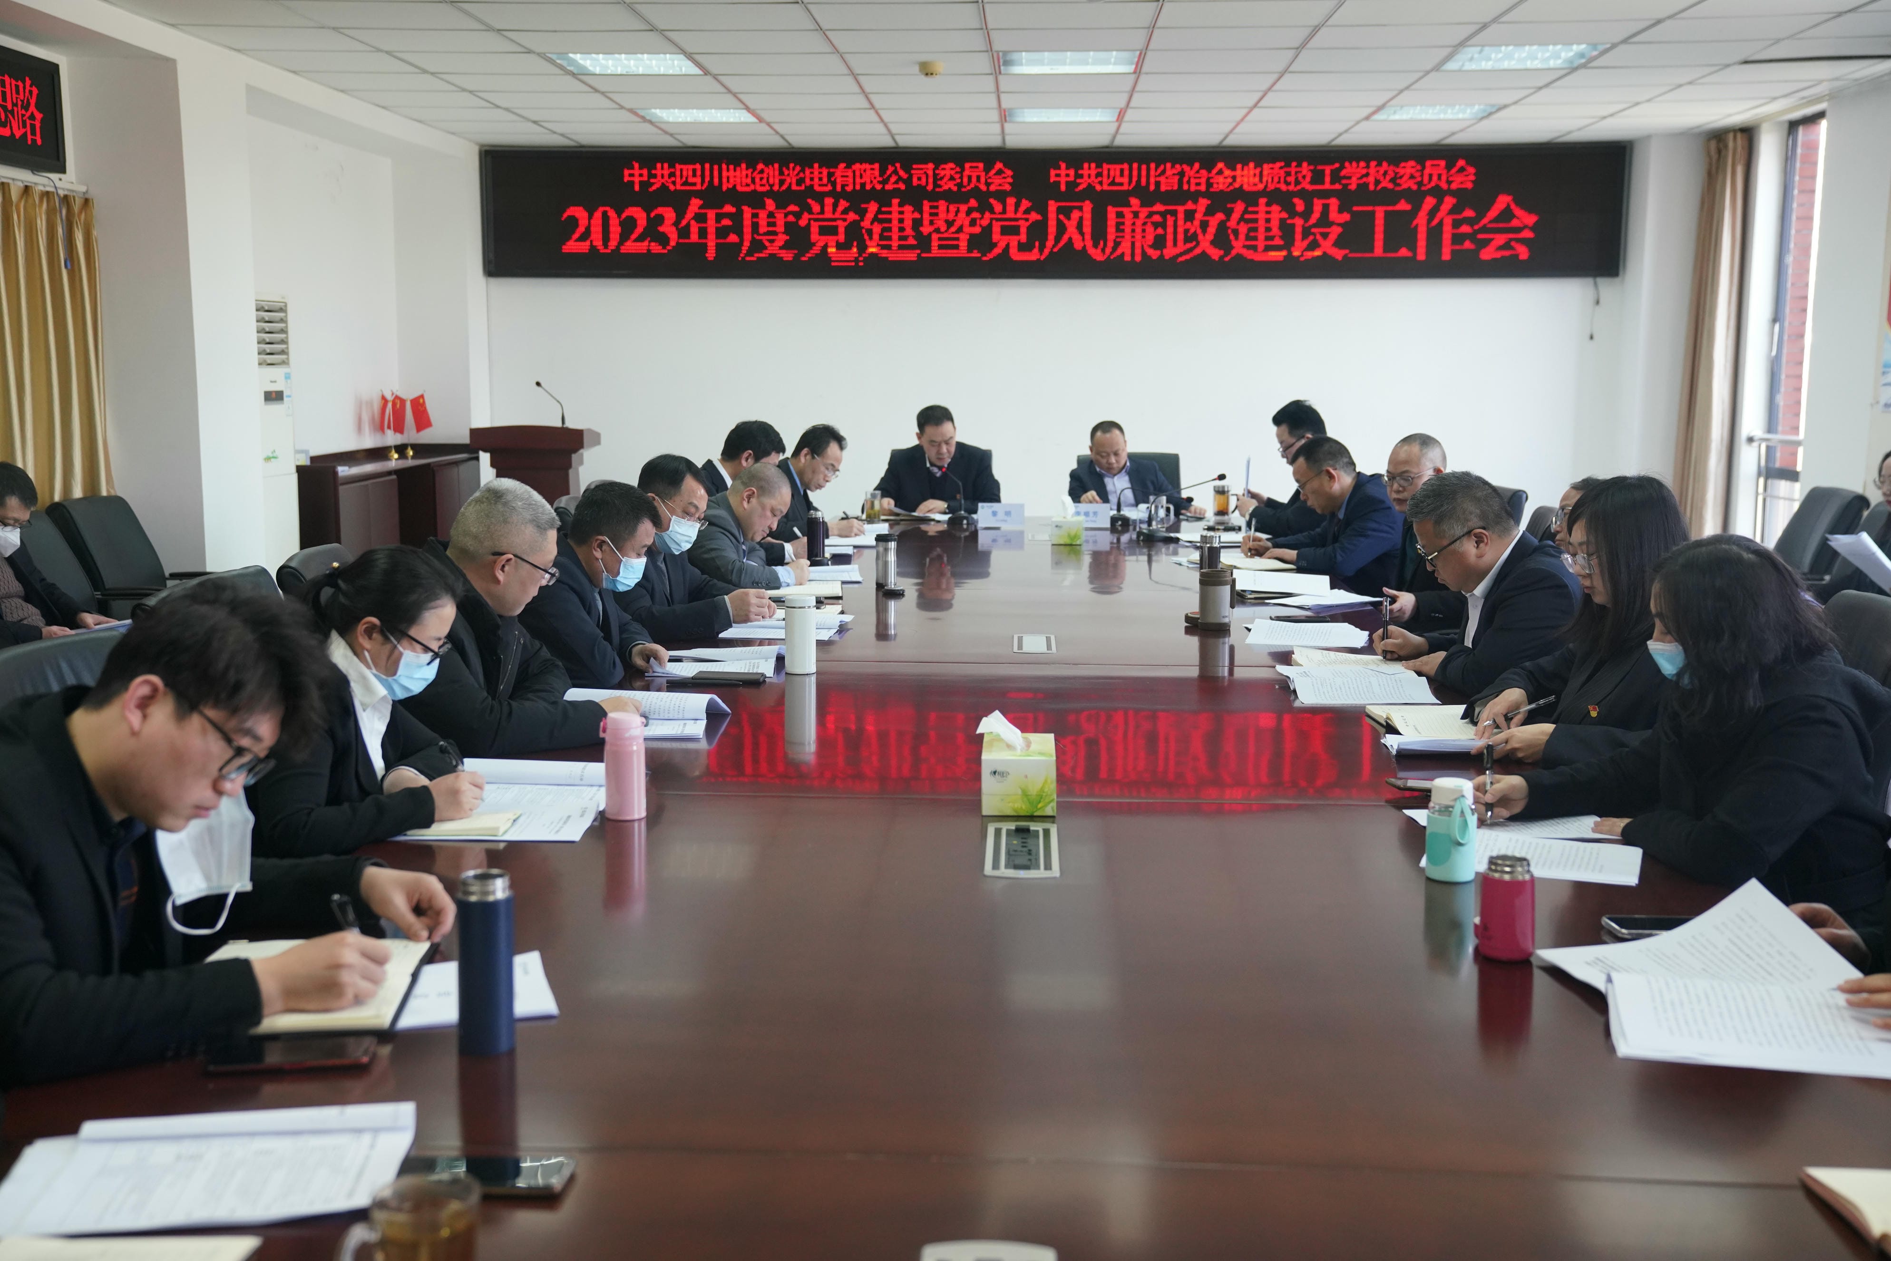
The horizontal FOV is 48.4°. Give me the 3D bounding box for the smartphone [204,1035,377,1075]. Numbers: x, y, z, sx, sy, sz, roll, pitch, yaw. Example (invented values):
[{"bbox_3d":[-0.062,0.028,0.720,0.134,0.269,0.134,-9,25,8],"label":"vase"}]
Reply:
[{"bbox_3d":[-0.695,0.453,2.259,0.163,0.009,0.077,0,7,-4],"label":"smartphone"}]

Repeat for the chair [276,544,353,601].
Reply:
[{"bbox_3d":[-1.141,0.351,4.719,0.640,1.020,0.600,0,8,2],"label":"chair"}]

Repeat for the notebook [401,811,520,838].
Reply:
[{"bbox_3d":[-0.804,0.302,3.390,0.220,0.018,0.175,1,7,2],"label":"notebook"}]

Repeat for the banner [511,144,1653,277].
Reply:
[{"bbox_3d":[0.586,-2.358,11.822,6.400,0.735,0.080,1,7,2],"label":"banner"}]

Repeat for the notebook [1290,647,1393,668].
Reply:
[{"bbox_3d":[0.941,0.078,4.898,0.240,0.022,0.320,2,8,10],"label":"notebook"}]

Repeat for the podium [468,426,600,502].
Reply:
[{"bbox_3d":[-2.195,-0.538,11.340,0.610,1.130,0.430,0,7,3],"label":"podium"}]

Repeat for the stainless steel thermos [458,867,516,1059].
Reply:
[{"bbox_3d":[-0.485,0.349,2.214,0.060,0.190,0.060,0,8,2],"label":"stainless steel thermos"}]

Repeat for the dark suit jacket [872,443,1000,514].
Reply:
[{"bbox_3d":[-0.039,-0.598,10.239,0.600,0.600,0.450,1,7,2],"label":"dark suit jacket"}]

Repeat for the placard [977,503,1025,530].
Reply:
[{"bbox_3d":[0.247,-0.503,9.174,0.202,0.104,0.070,0,7,3],"label":"placard"}]

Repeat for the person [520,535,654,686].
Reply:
[{"bbox_3d":[-0.807,0.221,5.191,0.720,1.200,0.560,2,7,11],"label":"person"}]

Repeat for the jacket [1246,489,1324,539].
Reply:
[{"bbox_3d":[1.570,-0.460,9.055,0.540,0.580,0.500,1,7,2],"label":"jacket"}]

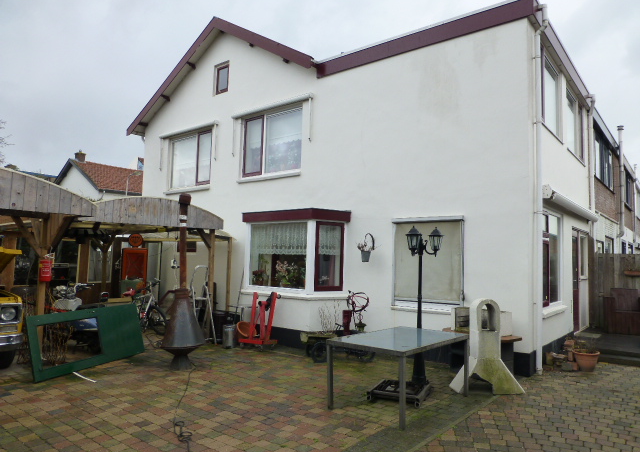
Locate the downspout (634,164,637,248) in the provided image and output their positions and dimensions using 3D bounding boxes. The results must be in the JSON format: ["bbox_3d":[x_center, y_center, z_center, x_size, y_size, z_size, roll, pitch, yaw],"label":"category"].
[{"bbox_3d":[13.994,-1.062,19.705,0.170,3.700,0.150,-2,-6,39],"label":"downspout"}]

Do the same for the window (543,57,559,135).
[{"bbox_3d":[4.301,-2.434,8.285,0.120,1.380,1.400,-2,-6,39],"label":"window"}]

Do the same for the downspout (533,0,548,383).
[{"bbox_3d":[3.538,-0.664,7.031,0.210,5.900,0.110,-2,-6,39],"label":"downspout"}]

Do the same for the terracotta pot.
[{"bbox_3d":[4.212,2.129,6.991,0.430,0.290,0.430,-1,-5,40],"label":"terracotta pot"}]

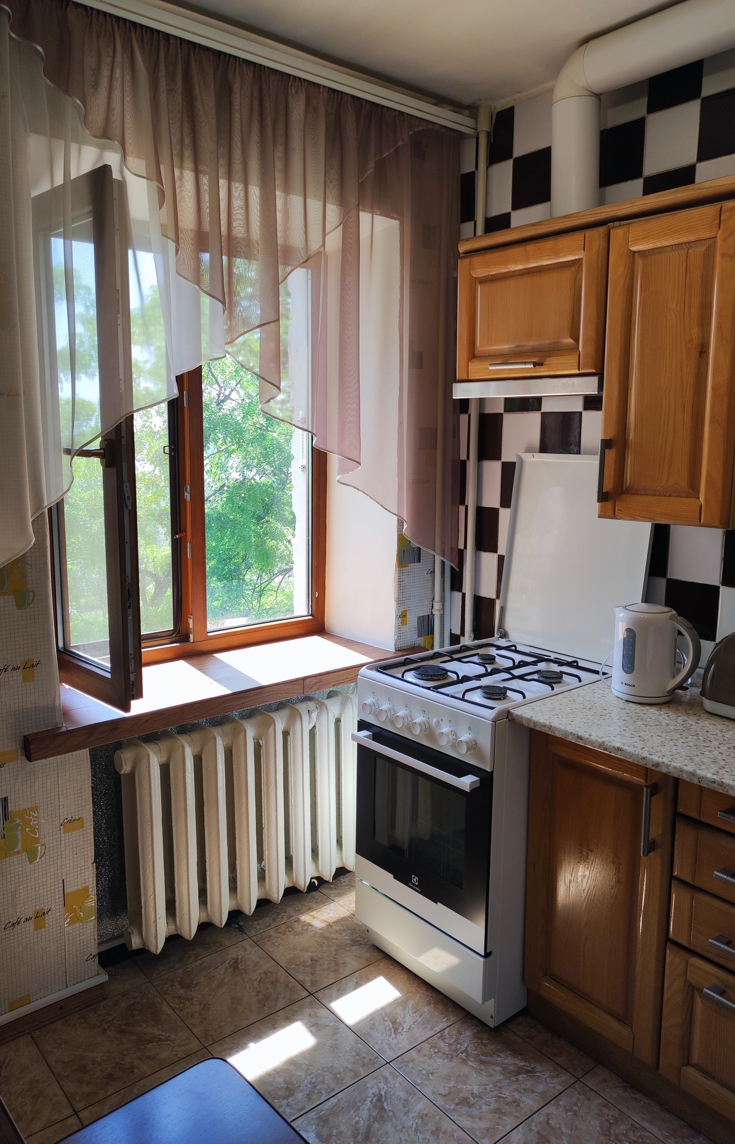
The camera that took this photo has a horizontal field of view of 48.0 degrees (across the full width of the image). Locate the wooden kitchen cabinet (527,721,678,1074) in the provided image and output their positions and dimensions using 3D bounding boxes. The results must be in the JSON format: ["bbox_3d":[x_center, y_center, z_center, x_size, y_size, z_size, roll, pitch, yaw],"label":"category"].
[{"bbox_3d":[0.708,0.690,2.045,0.510,0.705,0.395,-7,12,-39],"label":"wooden kitchen cabinet"}]

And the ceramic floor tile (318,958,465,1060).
[{"bbox_3d":[0.073,1.142,2.188,0.313,0.010,0.313,-7,12,-39],"label":"ceramic floor tile"}]

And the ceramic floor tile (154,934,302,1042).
[{"bbox_3d":[-0.371,1.129,2.232,0.313,0.010,0.313,-7,12,-39],"label":"ceramic floor tile"}]

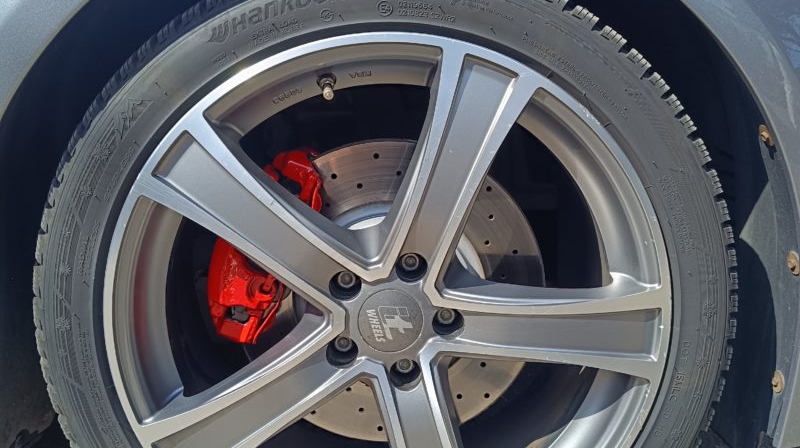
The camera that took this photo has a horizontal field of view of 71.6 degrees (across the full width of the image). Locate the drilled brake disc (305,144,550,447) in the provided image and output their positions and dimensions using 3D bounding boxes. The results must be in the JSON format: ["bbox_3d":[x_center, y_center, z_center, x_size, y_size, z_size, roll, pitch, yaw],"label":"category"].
[{"bbox_3d":[-0.010,0.080,0.603,0.340,0.340,0.060,0,9,-1],"label":"drilled brake disc"}]

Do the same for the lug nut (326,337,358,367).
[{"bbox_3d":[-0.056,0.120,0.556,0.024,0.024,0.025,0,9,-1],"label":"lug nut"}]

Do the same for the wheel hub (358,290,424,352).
[{"bbox_3d":[-0.009,0.092,0.530,0.062,0.062,0.013,0,9,-1],"label":"wheel hub"}]

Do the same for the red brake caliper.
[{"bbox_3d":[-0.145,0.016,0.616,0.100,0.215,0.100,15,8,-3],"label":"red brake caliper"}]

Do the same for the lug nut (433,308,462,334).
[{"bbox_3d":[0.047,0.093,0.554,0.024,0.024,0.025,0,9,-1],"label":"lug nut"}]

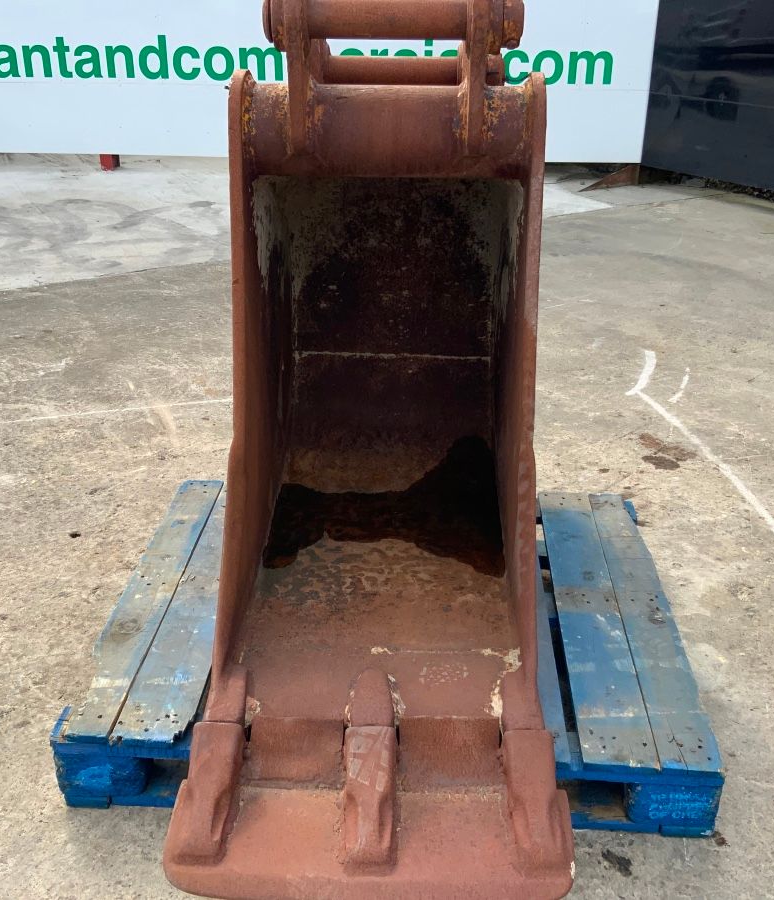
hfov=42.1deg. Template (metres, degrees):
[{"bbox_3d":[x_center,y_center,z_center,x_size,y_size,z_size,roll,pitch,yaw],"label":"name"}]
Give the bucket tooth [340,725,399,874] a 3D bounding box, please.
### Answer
[{"bbox_3d":[-0.025,0.564,1.621,0.088,0.088,0.230,1,30,1],"label":"bucket tooth"}]

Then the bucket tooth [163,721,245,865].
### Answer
[{"bbox_3d":[-0.288,0.560,1.625,0.088,0.088,0.230,1,30,1],"label":"bucket tooth"}]

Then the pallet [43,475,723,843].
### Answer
[{"bbox_3d":[0.023,0.392,2.257,1.200,0.164,1.000,2,26,3],"label":"pallet"}]

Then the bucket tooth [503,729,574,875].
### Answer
[{"bbox_3d":[0.239,0.568,1.618,0.088,0.088,0.230,1,30,1],"label":"bucket tooth"}]

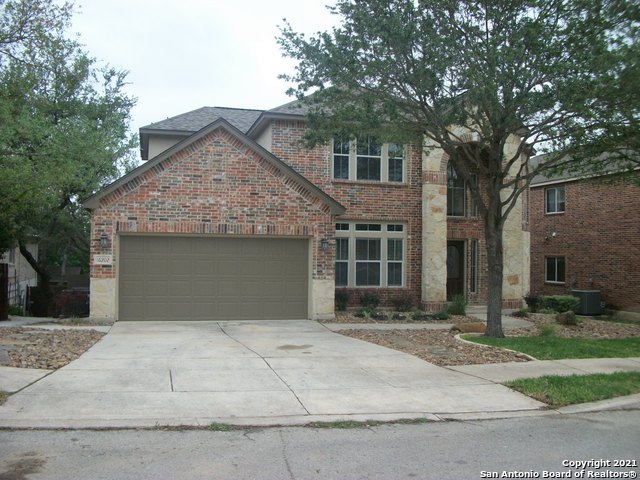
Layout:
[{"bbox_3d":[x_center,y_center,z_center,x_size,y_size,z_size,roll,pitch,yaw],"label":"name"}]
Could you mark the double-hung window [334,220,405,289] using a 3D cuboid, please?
[{"bbox_3d":[1.546,0.485,18.425,2.410,2.029,0.120,1,-2,-15],"label":"double-hung window"}]

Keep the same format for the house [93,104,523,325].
[{"bbox_3d":[-0.361,-1.843,21.482,14.100,8.300,11.450,1,-2,-15],"label":"house"}]

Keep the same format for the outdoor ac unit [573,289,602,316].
[{"bbox_3d":[10.516,2.473,23.300,0.780,0.970,0.780,1,-2,-17],"label":"outdoor ac unit"}]

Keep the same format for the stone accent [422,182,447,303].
[{"bbox_3d":[3.598,0.095,18.817,0.740,3.745,0.420,1,-2,-15],"label":"stone accent"}]

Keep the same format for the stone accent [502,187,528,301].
[{"bbox_3d":[6.282,0.123,19.547,0.800,3.777,0.420,1,-2,-15],"label":"stone accent"}]

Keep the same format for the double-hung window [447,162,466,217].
[{"bbox_3d":[4.625,-1.743,20.385,0.835,1.912,0.120,1,-2,-15],"label":"double-hung window"}]

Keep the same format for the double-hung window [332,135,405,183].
[{"bbox_3d":[1.552,-2.559,18.501,2.419,1.547,0.120,1,-2,-15],"label":"double-hung window"}]

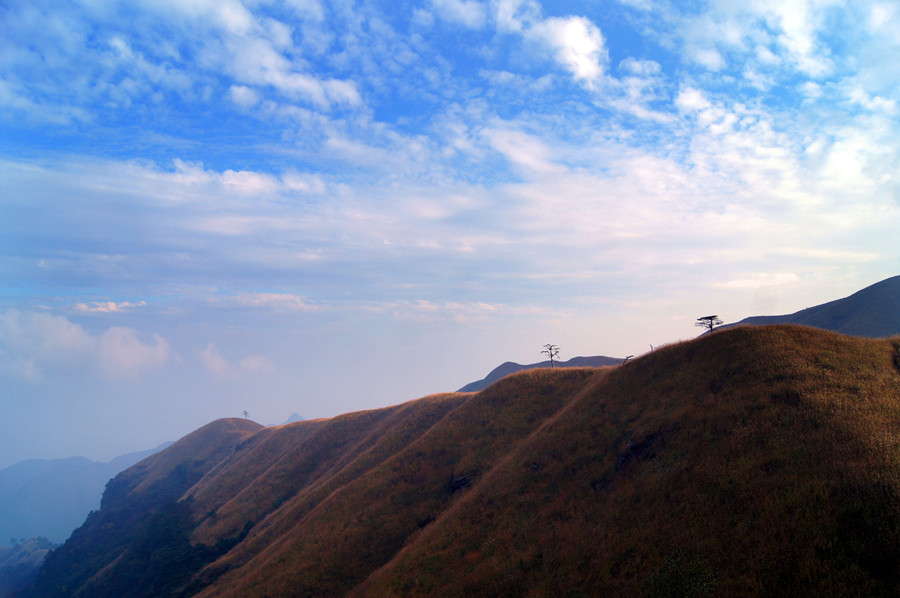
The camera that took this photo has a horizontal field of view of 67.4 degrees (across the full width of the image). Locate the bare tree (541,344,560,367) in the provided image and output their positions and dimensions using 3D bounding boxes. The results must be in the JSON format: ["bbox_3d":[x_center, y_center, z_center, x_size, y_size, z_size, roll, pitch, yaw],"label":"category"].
[{"bbox_3d":[26.109,14.858,175.000,5.242,6.099,4.900,0,-5,0],"label":"bare tree"}]

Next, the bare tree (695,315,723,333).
[{"bbox_3d":[55.749,5.537,145.000,6.129,3.978,5.600,0,-5,0],"label":"bare tree"}]

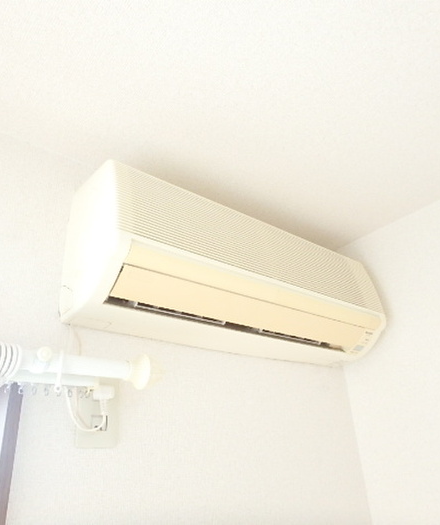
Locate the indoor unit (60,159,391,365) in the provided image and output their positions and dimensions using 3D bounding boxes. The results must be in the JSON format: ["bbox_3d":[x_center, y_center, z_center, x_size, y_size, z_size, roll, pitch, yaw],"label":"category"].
[{"bbox_3d":[0.075,0.039,0.948,0.761,0.276,0.185,18,-34,-36],"label":"indoor unit"}]

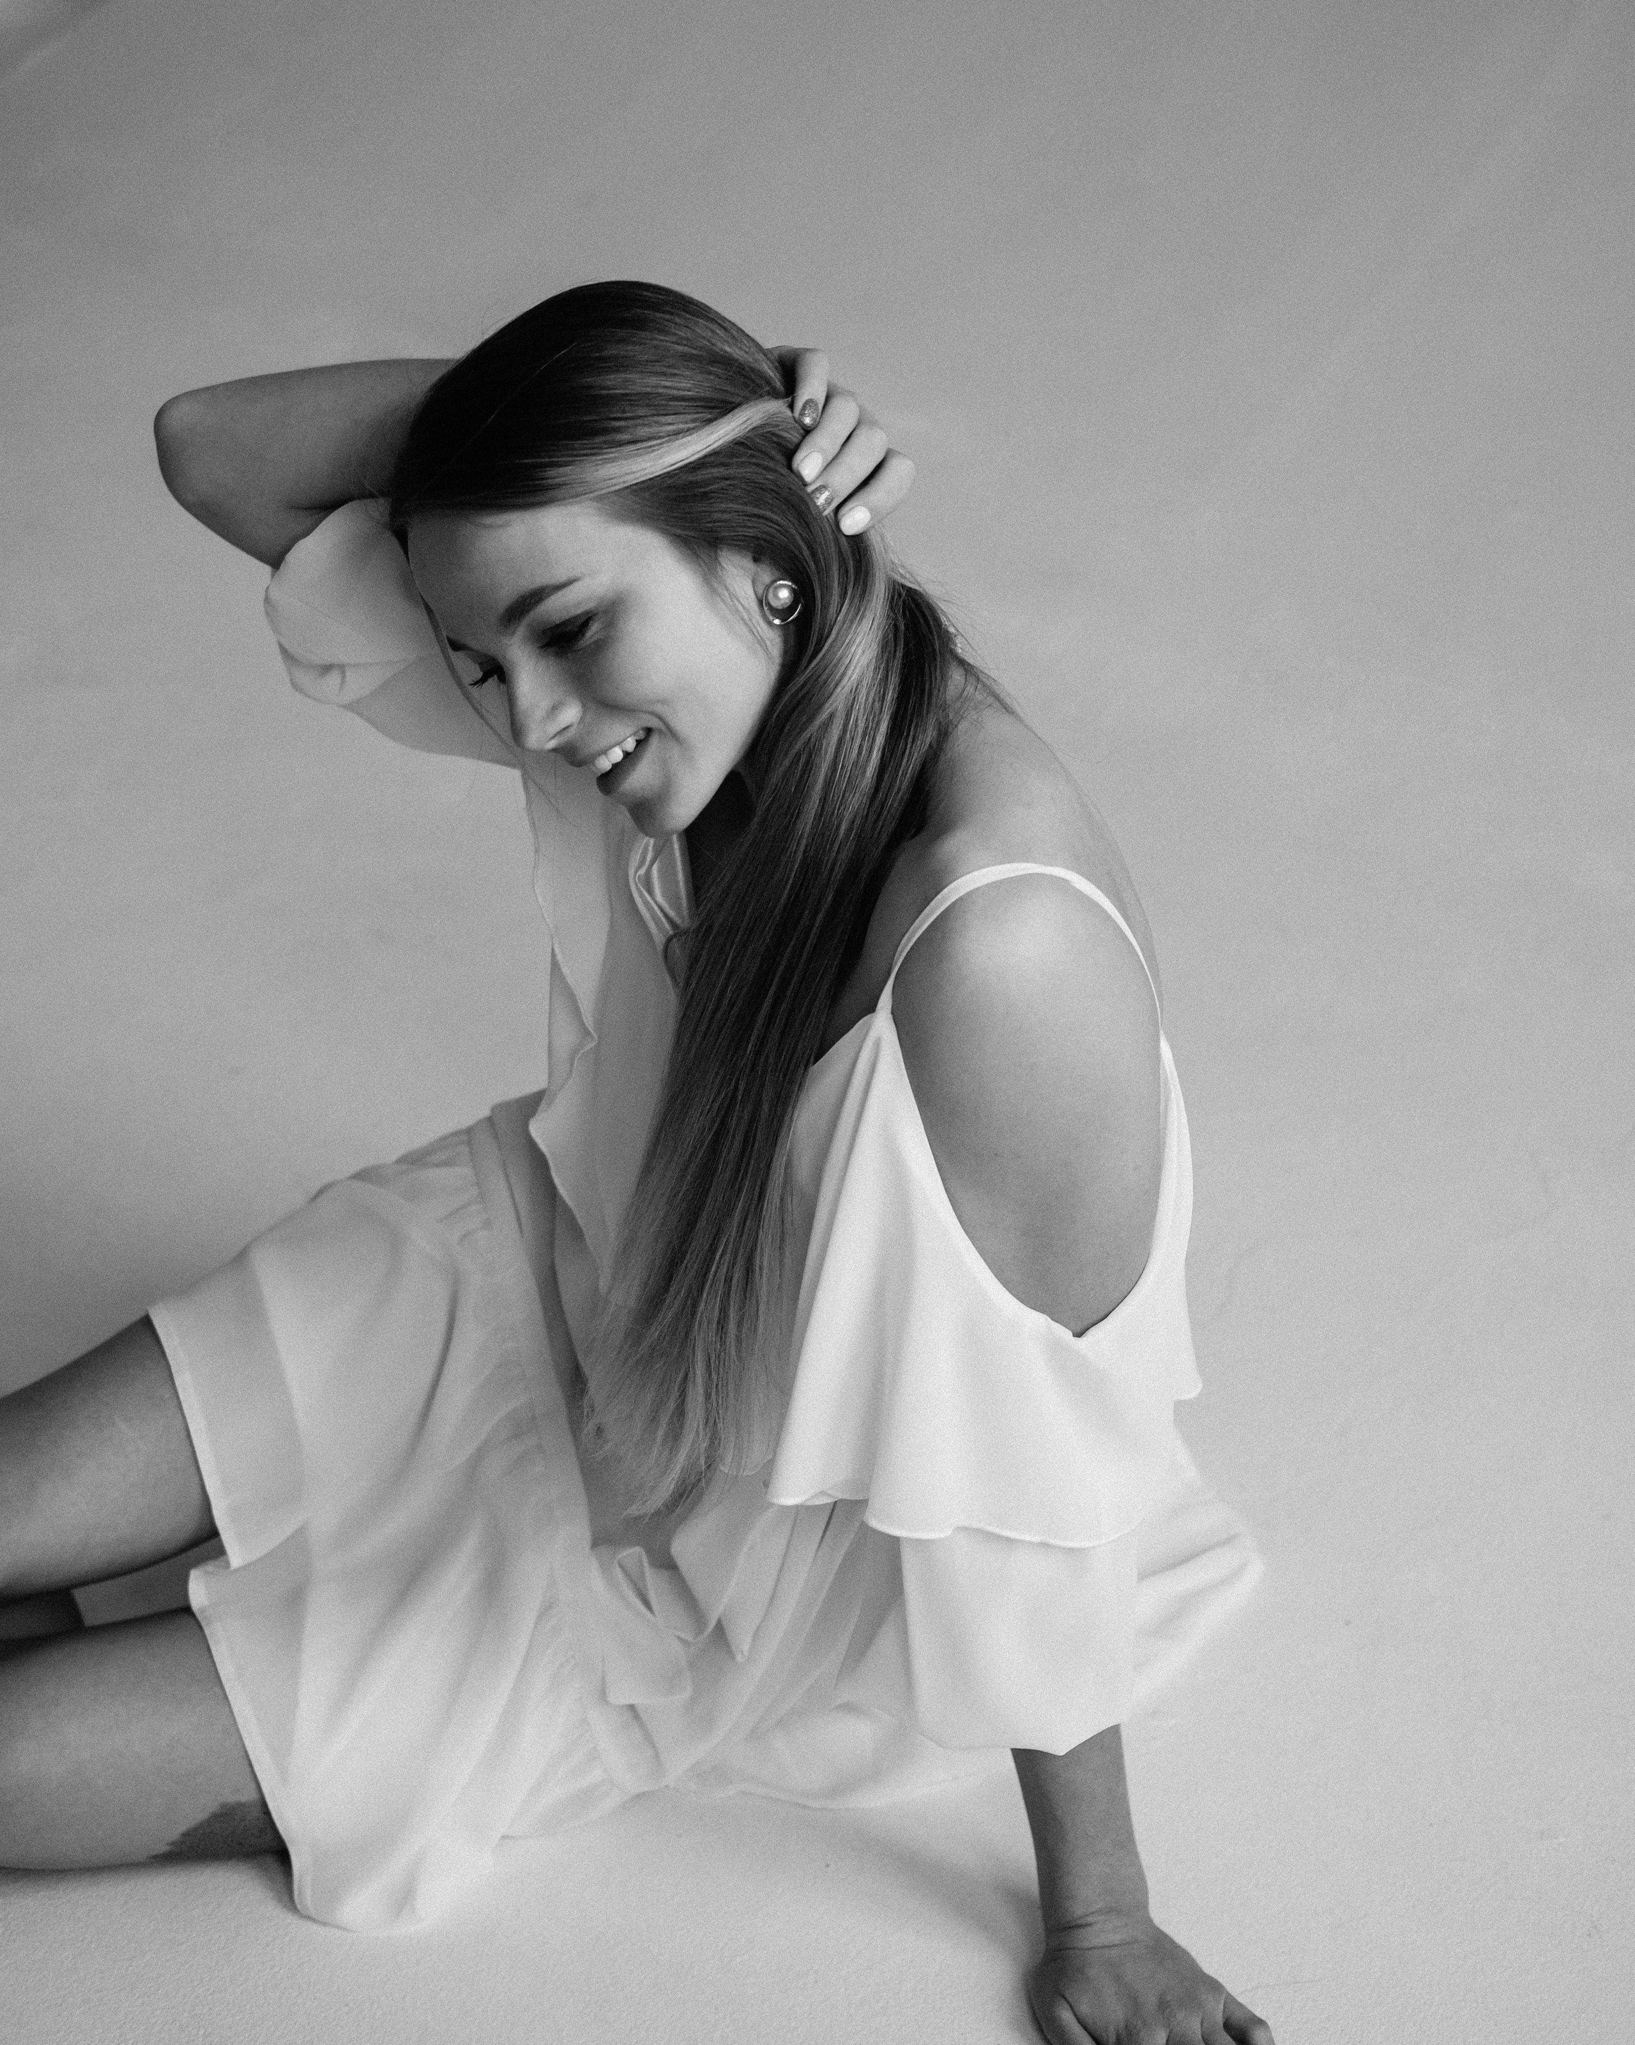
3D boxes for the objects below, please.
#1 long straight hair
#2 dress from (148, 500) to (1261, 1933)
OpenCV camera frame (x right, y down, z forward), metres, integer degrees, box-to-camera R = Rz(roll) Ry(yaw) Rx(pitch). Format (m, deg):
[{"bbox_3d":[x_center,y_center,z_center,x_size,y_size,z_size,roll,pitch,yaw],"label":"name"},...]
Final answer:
[{"bbox_3d":[-0.036,-0.064,1.653,0.270,0.520,0.230,-29,46,-32],"label":"long straight hair"},{"bbox_3d":[-0.030,0.095,1.707,0.560,0.620,0.480,-14,40,-17],"label":"dress"}]

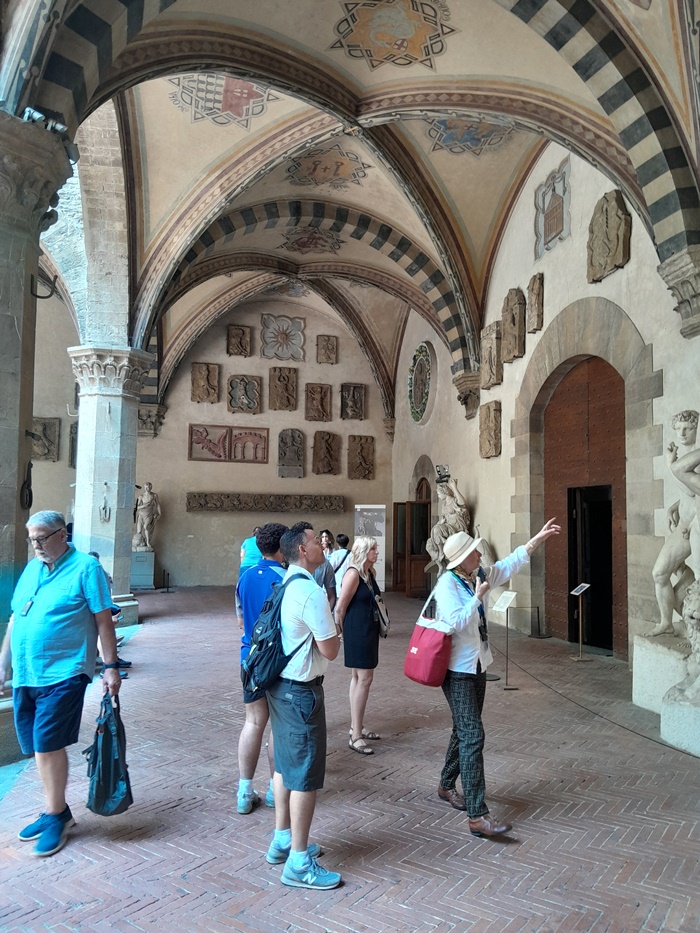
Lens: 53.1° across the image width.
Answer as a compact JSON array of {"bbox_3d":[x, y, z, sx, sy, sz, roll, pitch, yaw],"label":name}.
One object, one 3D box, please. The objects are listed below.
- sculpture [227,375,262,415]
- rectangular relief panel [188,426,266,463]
[{"bbox_3d":[-2.679,-1.817,17.863,0.881,0.987,0.140,2,-5,-13],"label":"sculpture"},{"bbox_3d":[-3.096,-0.564,18.020,2.030,0.926,0.090,2,-4,-13],"label":"rectangular relief panel"}]

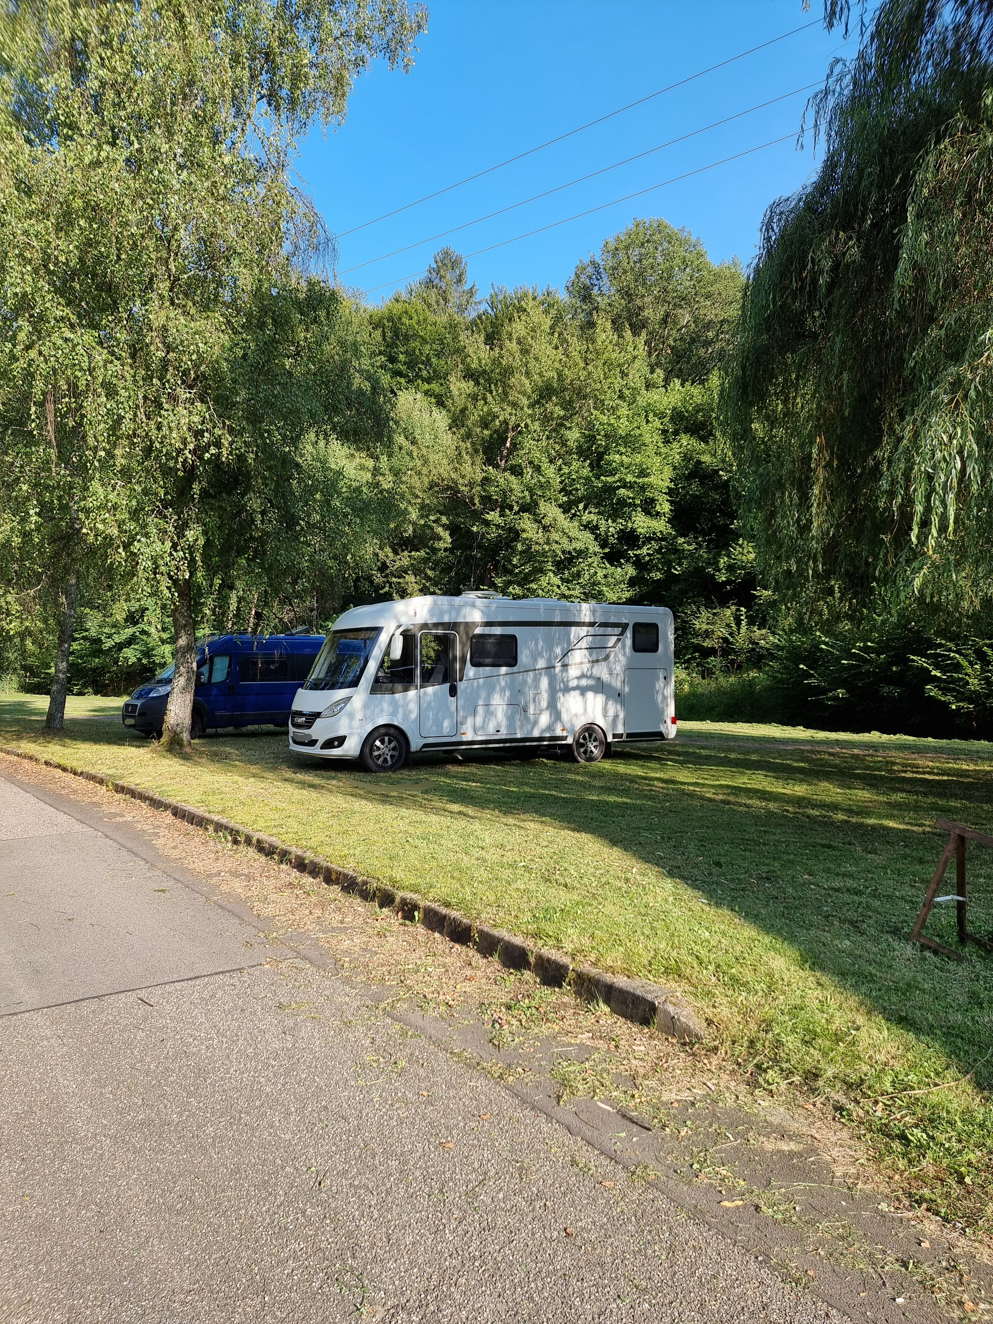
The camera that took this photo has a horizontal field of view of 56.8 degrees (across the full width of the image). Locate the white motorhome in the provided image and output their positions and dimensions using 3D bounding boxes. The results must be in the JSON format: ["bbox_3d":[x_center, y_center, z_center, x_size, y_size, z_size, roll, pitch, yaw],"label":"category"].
[{"bbox_3d":[-0.144,0.340,17.073,7.020,2.920,2.280,0,0,-30],"label":"white motorhome"}]

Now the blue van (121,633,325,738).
[{"bbox_3d":[-6.516,0.541,23.851,5.980,2.560,2.050,0,0,-42],"label":"blue van"}]

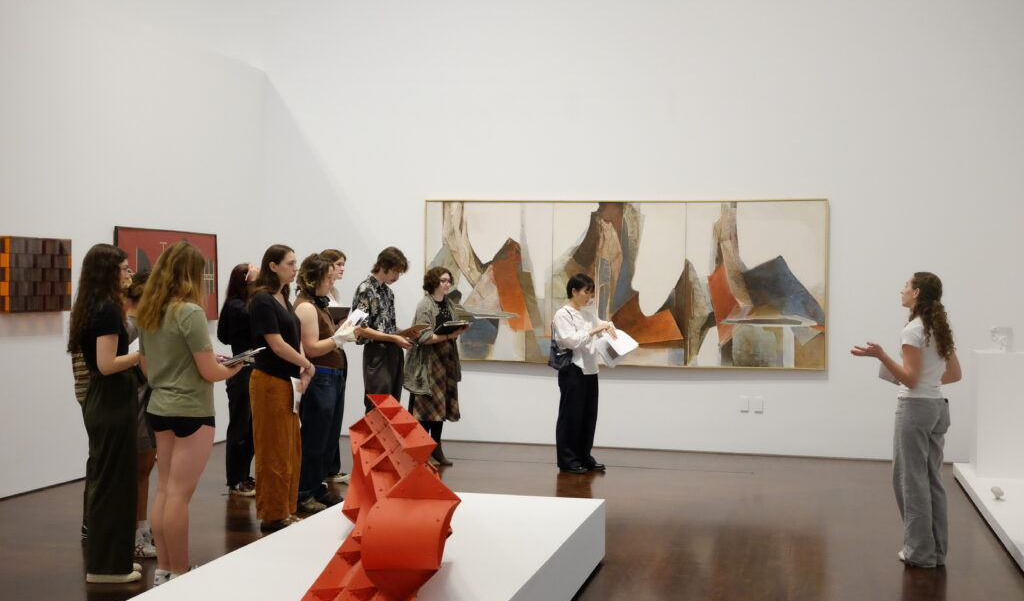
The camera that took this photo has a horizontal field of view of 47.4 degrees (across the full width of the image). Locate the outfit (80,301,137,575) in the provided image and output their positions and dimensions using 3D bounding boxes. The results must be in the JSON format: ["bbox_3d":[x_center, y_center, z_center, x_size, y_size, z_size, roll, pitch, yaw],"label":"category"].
[{"bbox_3d":[-2.039,0.689,5.933,0.310,1.388,0.400,0,1,-8],"label":"outfit"}]

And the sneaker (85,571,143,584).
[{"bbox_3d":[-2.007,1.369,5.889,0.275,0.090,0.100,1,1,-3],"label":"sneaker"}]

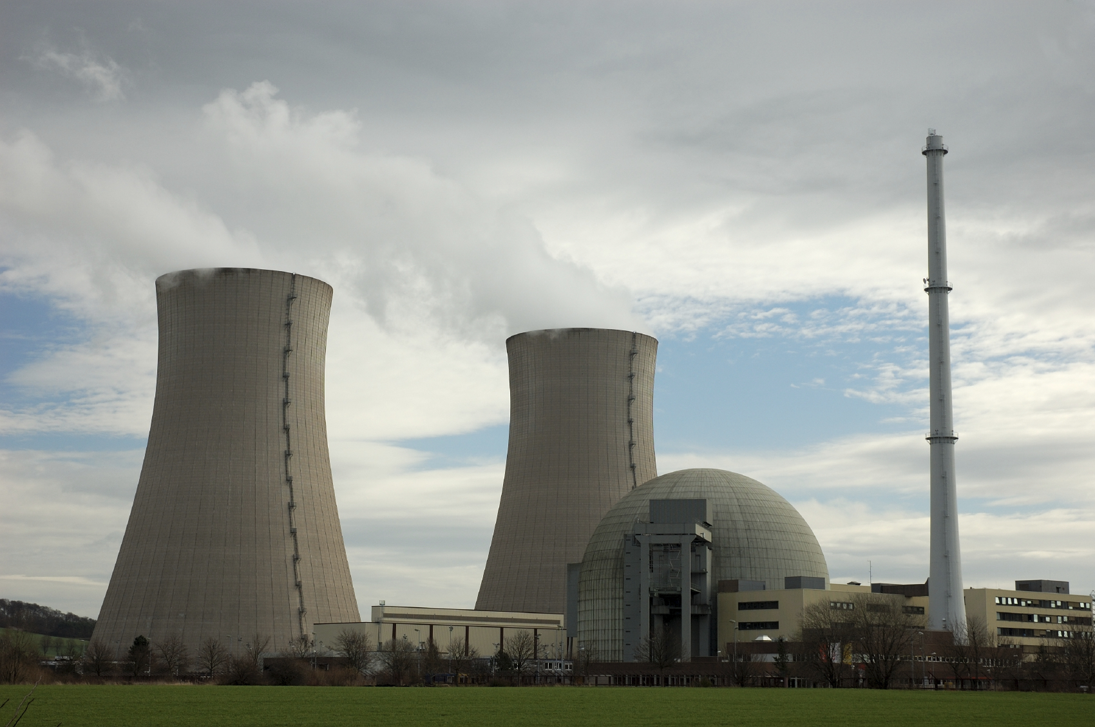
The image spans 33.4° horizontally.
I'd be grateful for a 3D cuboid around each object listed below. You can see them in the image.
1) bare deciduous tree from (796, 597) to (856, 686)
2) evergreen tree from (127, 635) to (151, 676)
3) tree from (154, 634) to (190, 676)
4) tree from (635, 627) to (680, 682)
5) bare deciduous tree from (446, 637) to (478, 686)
[{"bbox_3d":[43.360,43.600,283.800,8.880,13.700,8.880,-1,-10,9],"label":"bare deciduous tree"},{"bbox_3d":[-106.180,76.470,473.710,6.100,11.190,6.100,3,-10,-12],"label":"evergreen tree"},{"bbox_3d":[-91.540,71.800,444.090,9.100,11.900,9.100,1,-10,0],"label":"tree"},{"bbox_3d":[19.010,50.800,313.980,7.900,10.900,7.900,1,-10,0],"label":"tree"},{"bbox_3d":[-17.510,61.240,375.020,6.550,10.250,6.550,1,-10,-3],"label":"bare deciduous tree"}]

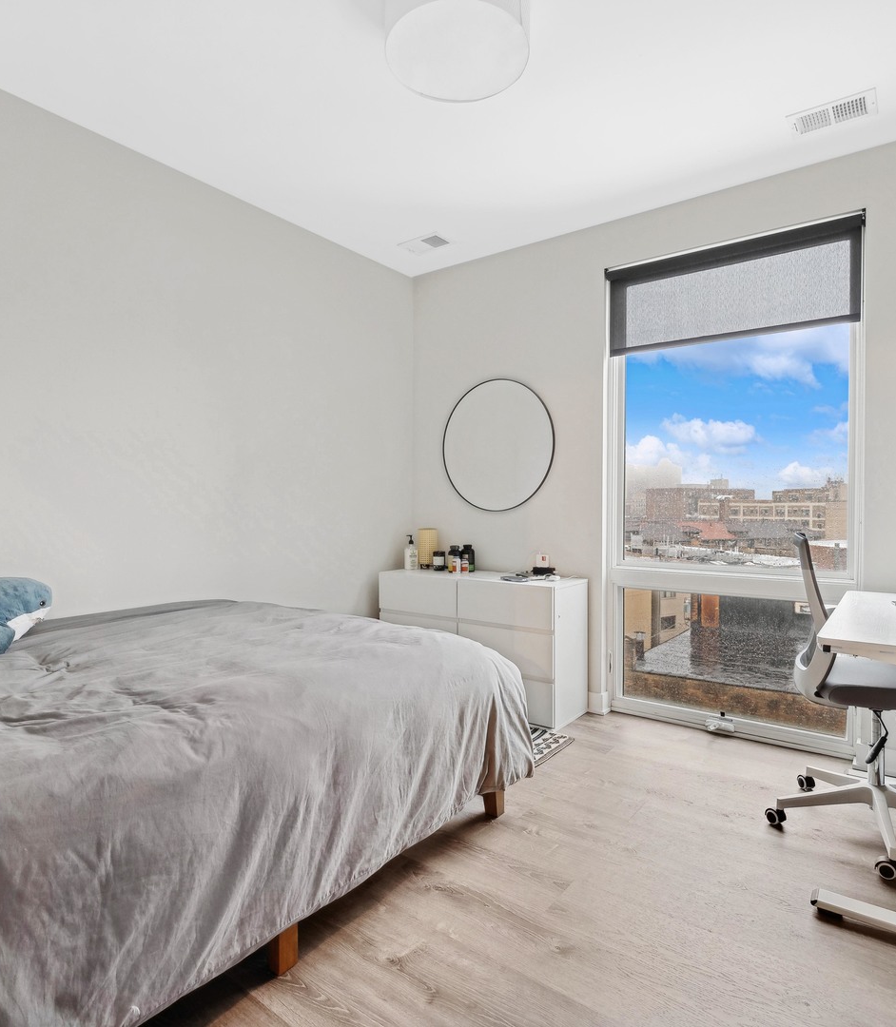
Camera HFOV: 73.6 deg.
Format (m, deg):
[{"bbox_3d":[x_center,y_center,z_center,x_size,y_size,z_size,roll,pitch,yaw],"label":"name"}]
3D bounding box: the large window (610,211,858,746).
[{"bbox_3d":[1.361,-0.113,2.996,1.165,2.430,0.110,1,1,35],"label":"large window"}]

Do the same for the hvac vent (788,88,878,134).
[{"bbox_3d":[1.521,-1.573,2.368,0.287,0.020,0.168,1,1,35],"label":"hvac vent"}]

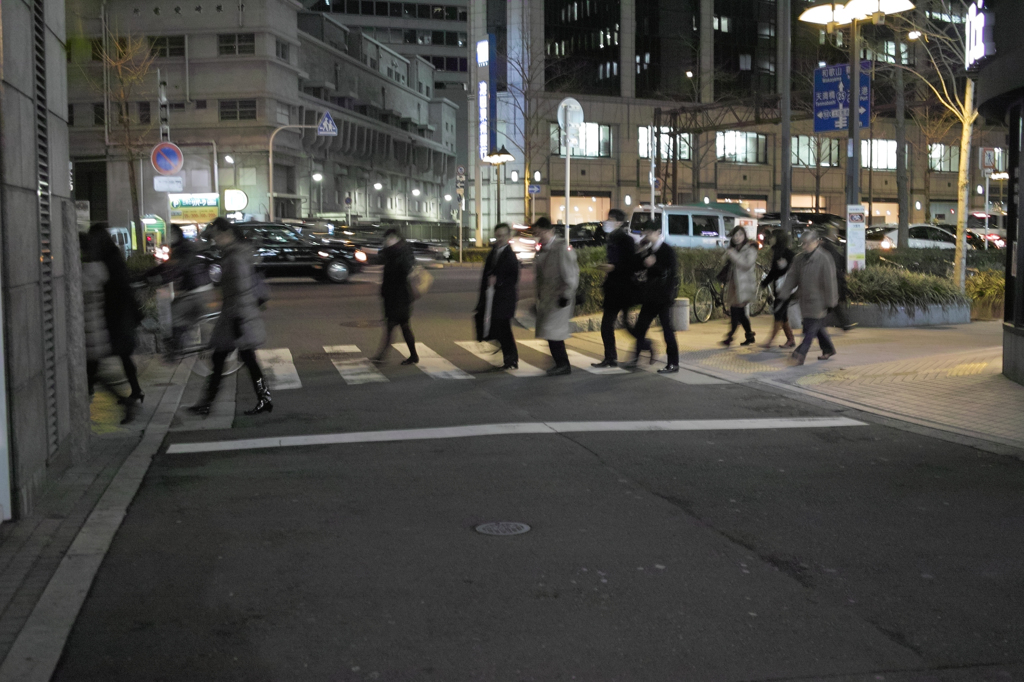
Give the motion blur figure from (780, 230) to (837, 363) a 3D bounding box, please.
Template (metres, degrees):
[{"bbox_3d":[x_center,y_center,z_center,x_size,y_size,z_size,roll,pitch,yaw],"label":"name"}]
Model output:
[{"bbox_3d":[3.547,-0.525,13.900,0.620,1.620,0.500,-2,5,-20],"label":"motion blur figure"}]

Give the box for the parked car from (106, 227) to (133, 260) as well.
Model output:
[{"bbox_3d":[-17.563,-3.967,50.000,1.700,1.950,4.400,0,5,9],"label":"parked car"}]

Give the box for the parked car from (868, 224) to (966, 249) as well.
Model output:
[{"bbox_3d":[13.259,-3.121,38.500,4.450,1.480,1.730,-3,6,-30],"label":"parked car"}]

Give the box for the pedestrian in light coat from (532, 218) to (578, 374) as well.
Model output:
[{"bbox_3d":[0.478,-0.489,12.800,0.440,1.690,0.500,-1,5,-12],"label":"pedestrian in light coat"}]

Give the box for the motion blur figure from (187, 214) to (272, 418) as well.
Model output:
[{"bbox_3d":[-2.354,-0.205,9.750,0.630,1.650,0.500,-1,5,-13],"label":"motion blur figure"}]

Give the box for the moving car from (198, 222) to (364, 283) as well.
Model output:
[{"bbox_3d":[-6.024,-2.192,29.200,4.700,1.490,1.720,0,5,6],"label":"moving car"}]

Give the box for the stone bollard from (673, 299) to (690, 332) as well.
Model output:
[{"bbox_3d":[2.486,-0.384,17.100,0.250,0.450,0.250,1,5,18],"label":"stone bollard"}]

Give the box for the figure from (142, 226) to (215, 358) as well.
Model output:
[{"bbox_3d":[-3.484,-0.510,12.000,0.750,1.420,0.500,-3,6,-30],"label":"figure"}]

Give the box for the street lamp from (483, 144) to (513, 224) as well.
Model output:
[{"bbox_3d":[-0.643,-7.205,60.000,1.050,5.800,1.850,-3,6,-30],"label":"street lamp"}]

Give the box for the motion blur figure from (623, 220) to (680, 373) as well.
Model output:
[{"bbox_3d":[1.568,-0.500,13.100,0.580,1.690,0.500,-2,5,-18],"label":"motion blur figure"}]

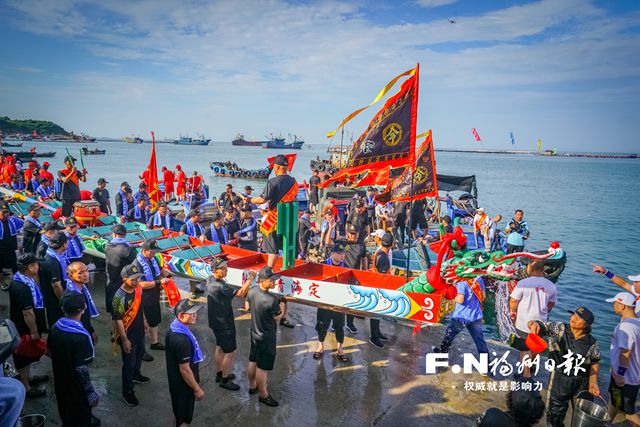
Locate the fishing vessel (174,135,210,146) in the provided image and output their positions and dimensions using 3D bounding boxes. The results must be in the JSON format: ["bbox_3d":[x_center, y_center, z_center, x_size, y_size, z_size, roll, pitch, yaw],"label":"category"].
[{"bbox_3d":[-128.904,-73.855,450.000,36.000,11.017,6.500,1,9,0],"label":"fishing vessel"}]

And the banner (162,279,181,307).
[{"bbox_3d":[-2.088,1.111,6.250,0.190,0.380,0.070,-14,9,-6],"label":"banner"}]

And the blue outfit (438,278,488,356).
[{"bbox_3d":[2.091,1.665,6.500,0.600,1.250,0.500,-5,11,-37],"label":"blue outfit"}]

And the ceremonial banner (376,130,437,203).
[{"bbox_3d":[1.732,-0.930,8.800,1.250,1.430,0.250,2,9,0],"label":"ceremonial banner"}]

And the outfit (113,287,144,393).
[{"bbox_3d":[-2.421,1.614,5.650,0.360,1.380,0.460,8,11,34],"label":"outfit"}]

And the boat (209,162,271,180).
[{"bbox_3d":[-9.637,-5.061,53.000,7.300,1.950,2.500,6,10,27],"label":"boat"}]

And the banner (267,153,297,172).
[{"bbox_3d":[-0.615,-0.815,7.100,0.470,0.320,0.100,2,9,0],"label":"banner"}]

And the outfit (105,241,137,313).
[{"bbox_3d":[-3.066,0.960,6.850,0.500,1.060,0.320,4,9,14],"label":"outfit"}]

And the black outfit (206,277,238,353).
[{"bbox_3d":[-1.266,1.311,5.770,0.330,1.030,0.450,-1,9,-15],"label":"black outfit"}]

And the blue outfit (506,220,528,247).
[{"bbox_3d":[4.799,0.486,10.800,0.530,0.640,0.360,5,9,19],"label":"blue outfit"}]

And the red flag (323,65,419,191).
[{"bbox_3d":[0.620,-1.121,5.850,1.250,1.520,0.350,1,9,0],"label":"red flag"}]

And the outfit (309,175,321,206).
[{"bbox_3d":[-0.222,-0.930,17.900,0.500,1.200,0.300,3,9,12],"label":"outfit"}]

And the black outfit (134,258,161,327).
[{"bbox_3d":[-2.474,1.128,6.430,0.320,1.000,0.450,7,10,30],"label":"black outfit"}]

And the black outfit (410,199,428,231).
[{"bbox_3d":[3.022,-0.030,13.500,0.500,1.050,0.350,-1,9,-18],"label":"black outfit"}]

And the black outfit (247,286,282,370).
[{"bbox_3d":[-0.689,1.389,5.450,0.340,0.940,0.470,-3,10,-25],"label":"black outfit"}]

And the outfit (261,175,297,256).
[{"bbox_3d":[-0.619,0.003,6.550,0.500,1.140,0.320,-1,9,-18],"label":"outfit"}]

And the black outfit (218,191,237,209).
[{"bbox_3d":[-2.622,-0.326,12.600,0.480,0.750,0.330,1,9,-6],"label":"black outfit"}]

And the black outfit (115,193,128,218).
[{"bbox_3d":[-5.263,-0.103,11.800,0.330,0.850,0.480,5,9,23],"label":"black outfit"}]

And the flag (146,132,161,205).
[{"bbox_3d":[-5.057,-1.336,13.500,0.420,2.400,0.350,2,9,0],"label":"flag"}]

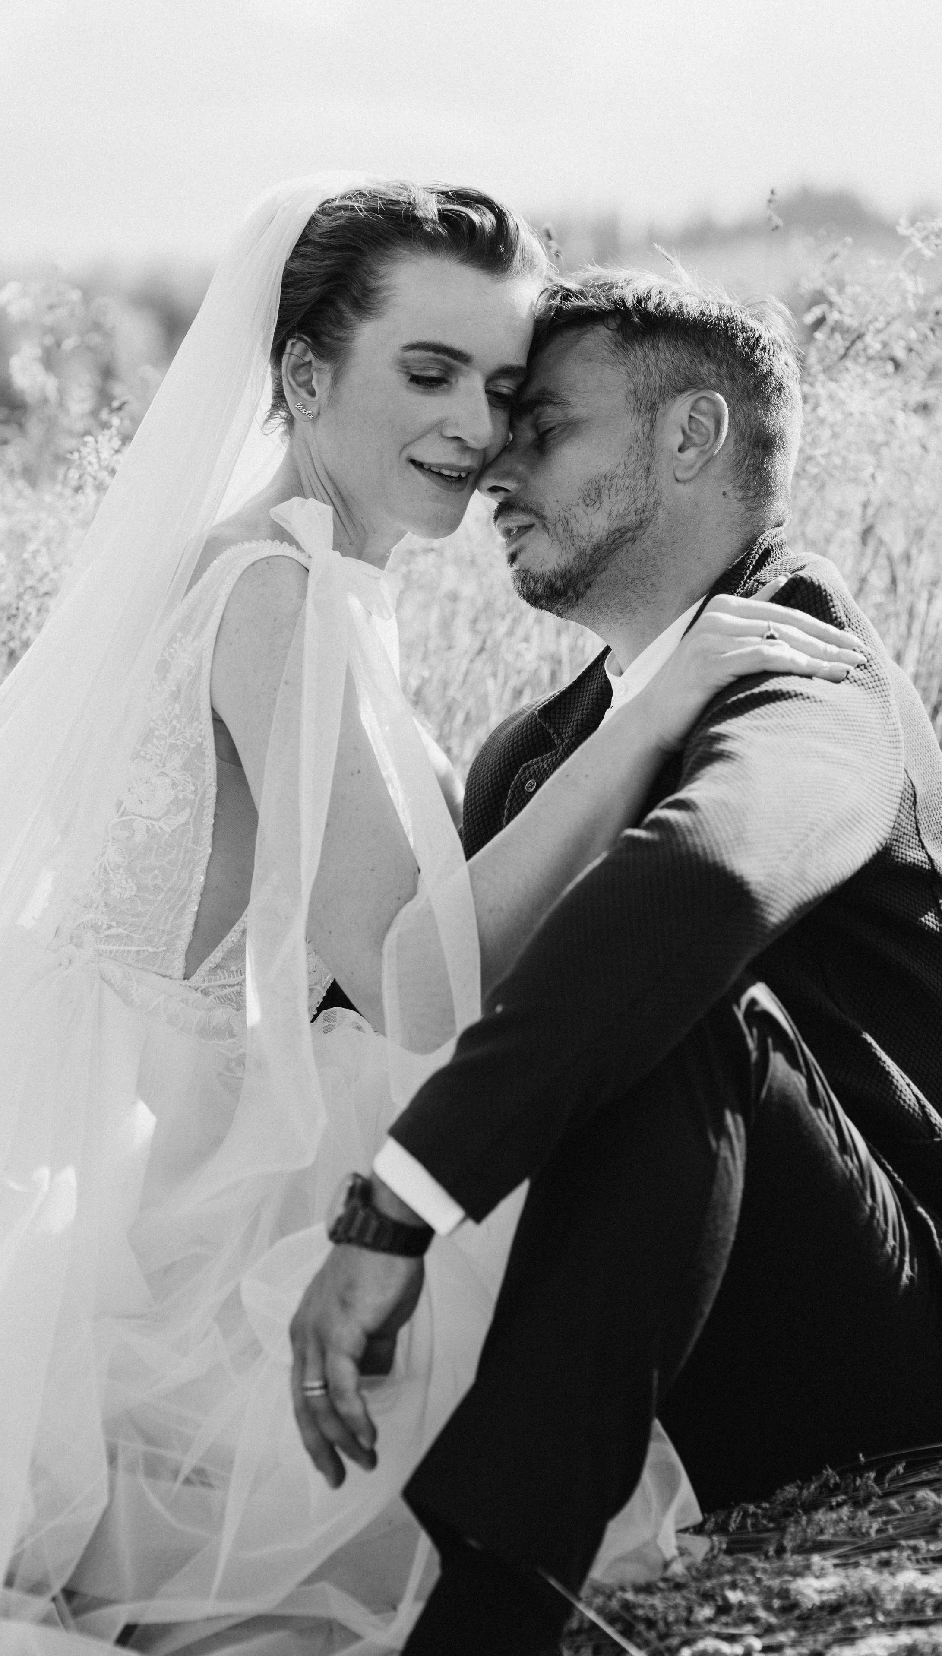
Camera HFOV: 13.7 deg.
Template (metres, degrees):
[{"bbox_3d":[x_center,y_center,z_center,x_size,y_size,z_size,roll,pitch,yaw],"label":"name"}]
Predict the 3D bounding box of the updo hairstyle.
[{"bbox_3d":[-0.046,-0.368,2.740,0.170,0.175,0.210,3,7,-37],"label":"updo hairstyle"}]

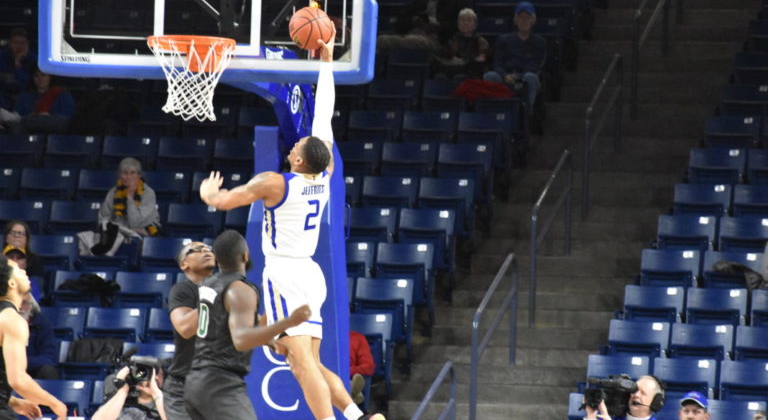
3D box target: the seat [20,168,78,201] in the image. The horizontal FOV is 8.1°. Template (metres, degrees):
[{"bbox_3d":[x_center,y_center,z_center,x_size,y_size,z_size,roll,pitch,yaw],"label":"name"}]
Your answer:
[{"bbox_3d":[-2.978,0.026,47.527,0.500,0.780,0.500,1,-2,12],"label":"seat"}]

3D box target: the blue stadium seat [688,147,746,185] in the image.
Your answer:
[{"bbox_3d":[2.833,-0.126,46.949,0.510,0.820,0.500,1,-3,13],"label":"blue stadium seat"}]

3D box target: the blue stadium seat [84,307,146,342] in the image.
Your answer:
[{"bbox_3d":[-2.205,1.175,43.836,0.500,0.780,0.500,1,-2,12],"label":"blue stadium seat"}]

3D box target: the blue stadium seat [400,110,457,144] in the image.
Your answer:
[{"bbox_3d":[0.330,-0.472,48.347,0.510,0.820,0.500,1,-3,13],"label":"blue stadium seat"}]

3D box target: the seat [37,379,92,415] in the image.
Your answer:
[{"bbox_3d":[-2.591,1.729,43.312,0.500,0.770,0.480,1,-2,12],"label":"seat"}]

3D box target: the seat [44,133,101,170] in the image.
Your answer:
[{"bbox_3d":[-2.802,-0.279,48.375,0.500,0.780,0.500,1,-2,12],"label":"seat"}]

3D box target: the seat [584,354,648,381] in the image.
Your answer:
[{"bbox_3d":[1.780,1.545,42.332,0.510,0.820,0.500,1,-3,13],"label":"seat"}]

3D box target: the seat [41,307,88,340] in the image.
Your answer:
[{"bbox_3d":[-2.709,1.195,44.195,0.510,0.820,0.500,1,-3,13],"label":"seat"}]

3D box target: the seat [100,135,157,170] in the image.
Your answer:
[{"bbox_3d":[-2.313,-0.246,48.156,0.510,0.820,0.500,1,-3,13],"label":"seat"}]

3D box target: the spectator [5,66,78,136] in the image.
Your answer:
[{"bbox_3d":[-3.181,-0.751,49.044,0.600,1.138,0.750,1,-3,13],"label":"spectator"}]

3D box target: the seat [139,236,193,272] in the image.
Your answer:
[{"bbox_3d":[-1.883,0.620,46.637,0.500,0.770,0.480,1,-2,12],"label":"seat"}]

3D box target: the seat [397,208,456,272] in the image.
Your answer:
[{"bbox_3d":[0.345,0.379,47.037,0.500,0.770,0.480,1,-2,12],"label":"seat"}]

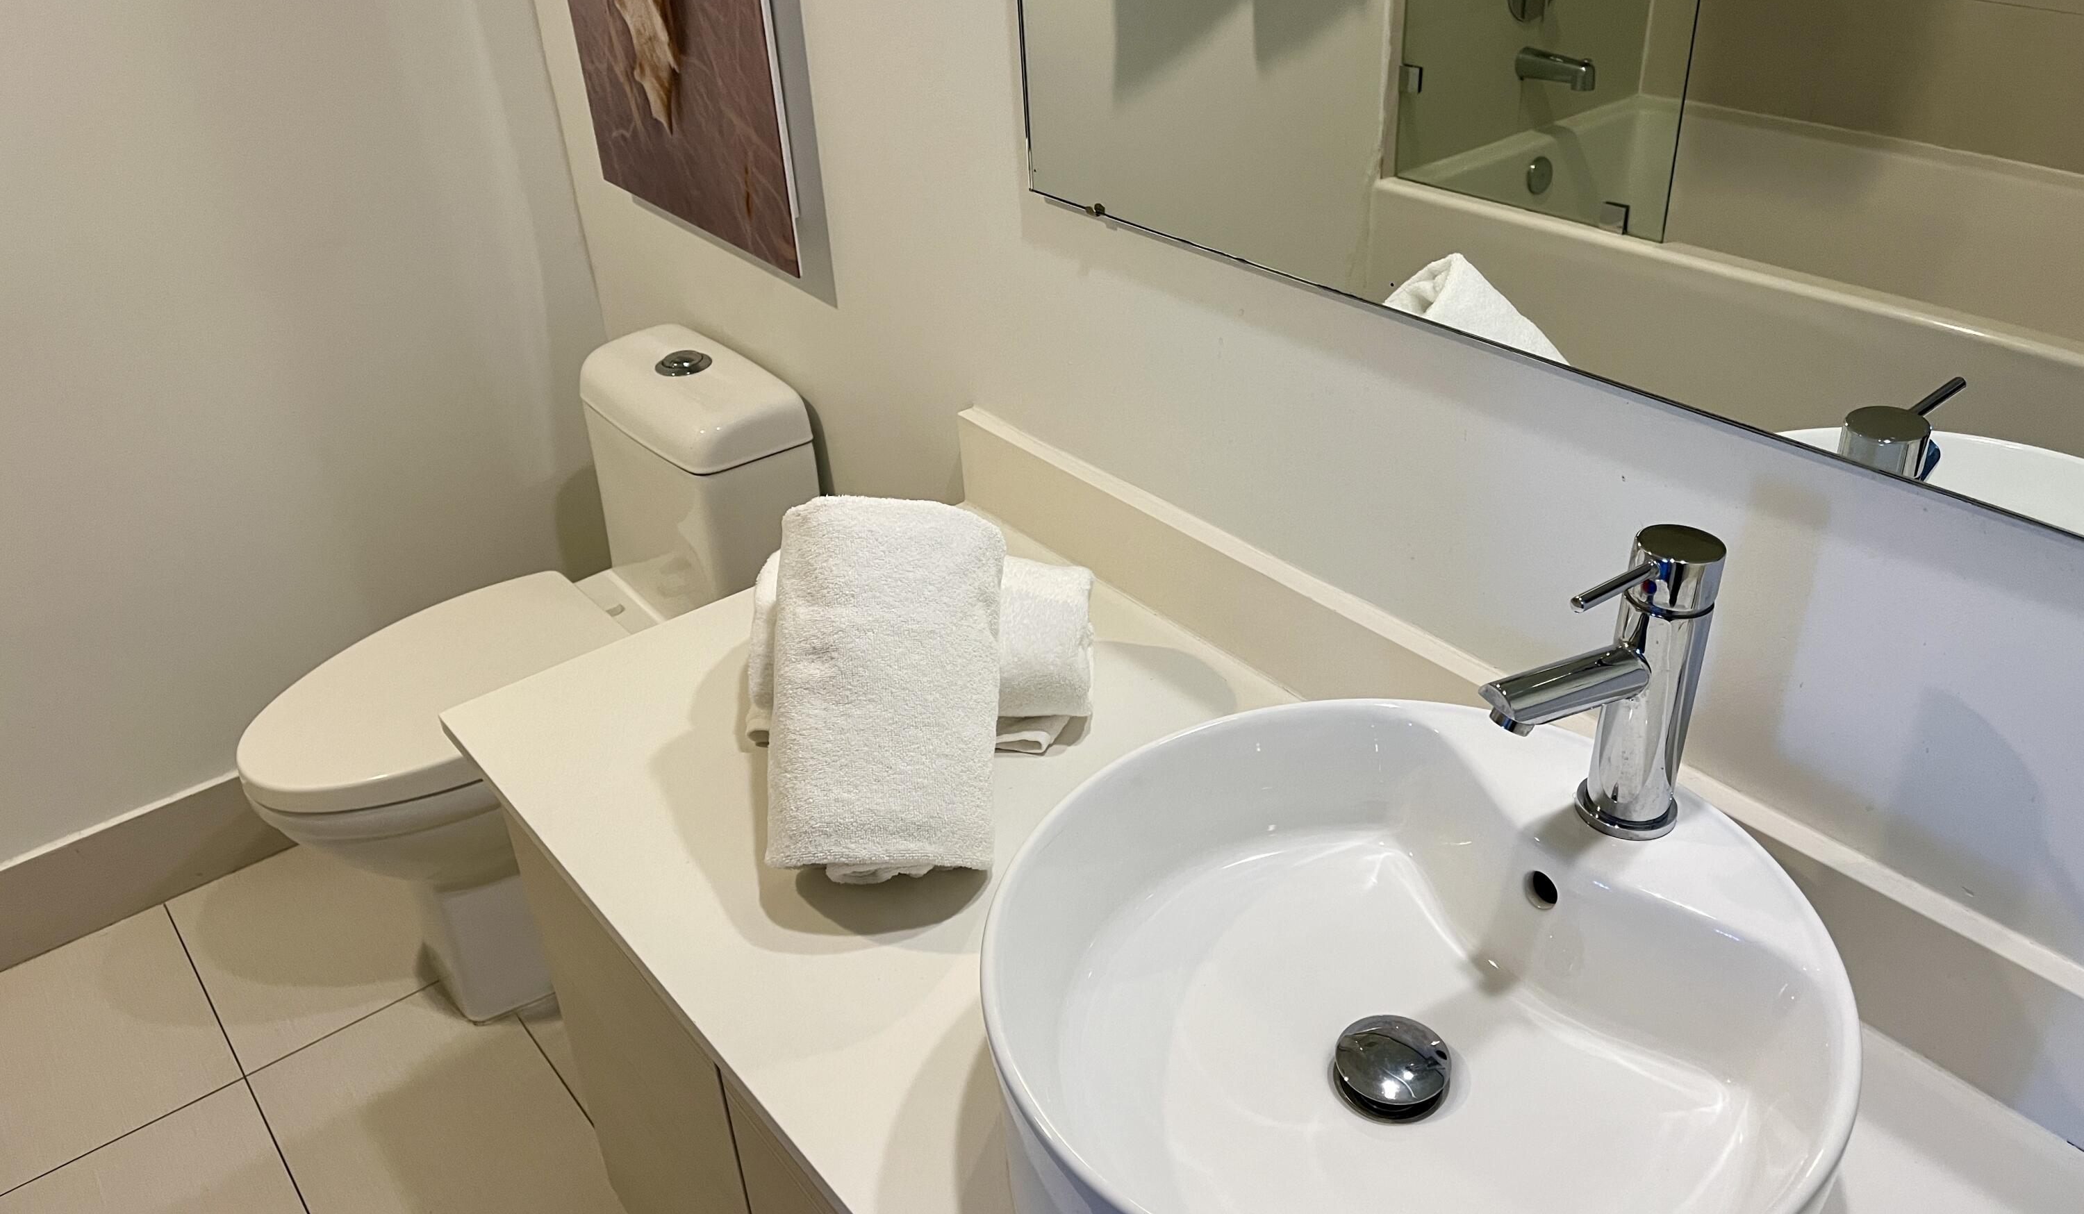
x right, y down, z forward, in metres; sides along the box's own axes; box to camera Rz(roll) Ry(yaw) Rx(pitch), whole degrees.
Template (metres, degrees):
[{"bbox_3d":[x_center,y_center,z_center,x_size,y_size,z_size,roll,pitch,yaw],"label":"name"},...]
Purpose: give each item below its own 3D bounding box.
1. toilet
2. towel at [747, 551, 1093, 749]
[{"bbox_3d":[-0.658,0.119,2.047,0.710,0.746,0.380,-24,37,-31],"label":"toilet"},{"bbox_3d":[-0.098,0.022,1.331,0.282,0.136,0.150,1,32,7],"label":"towel"}]

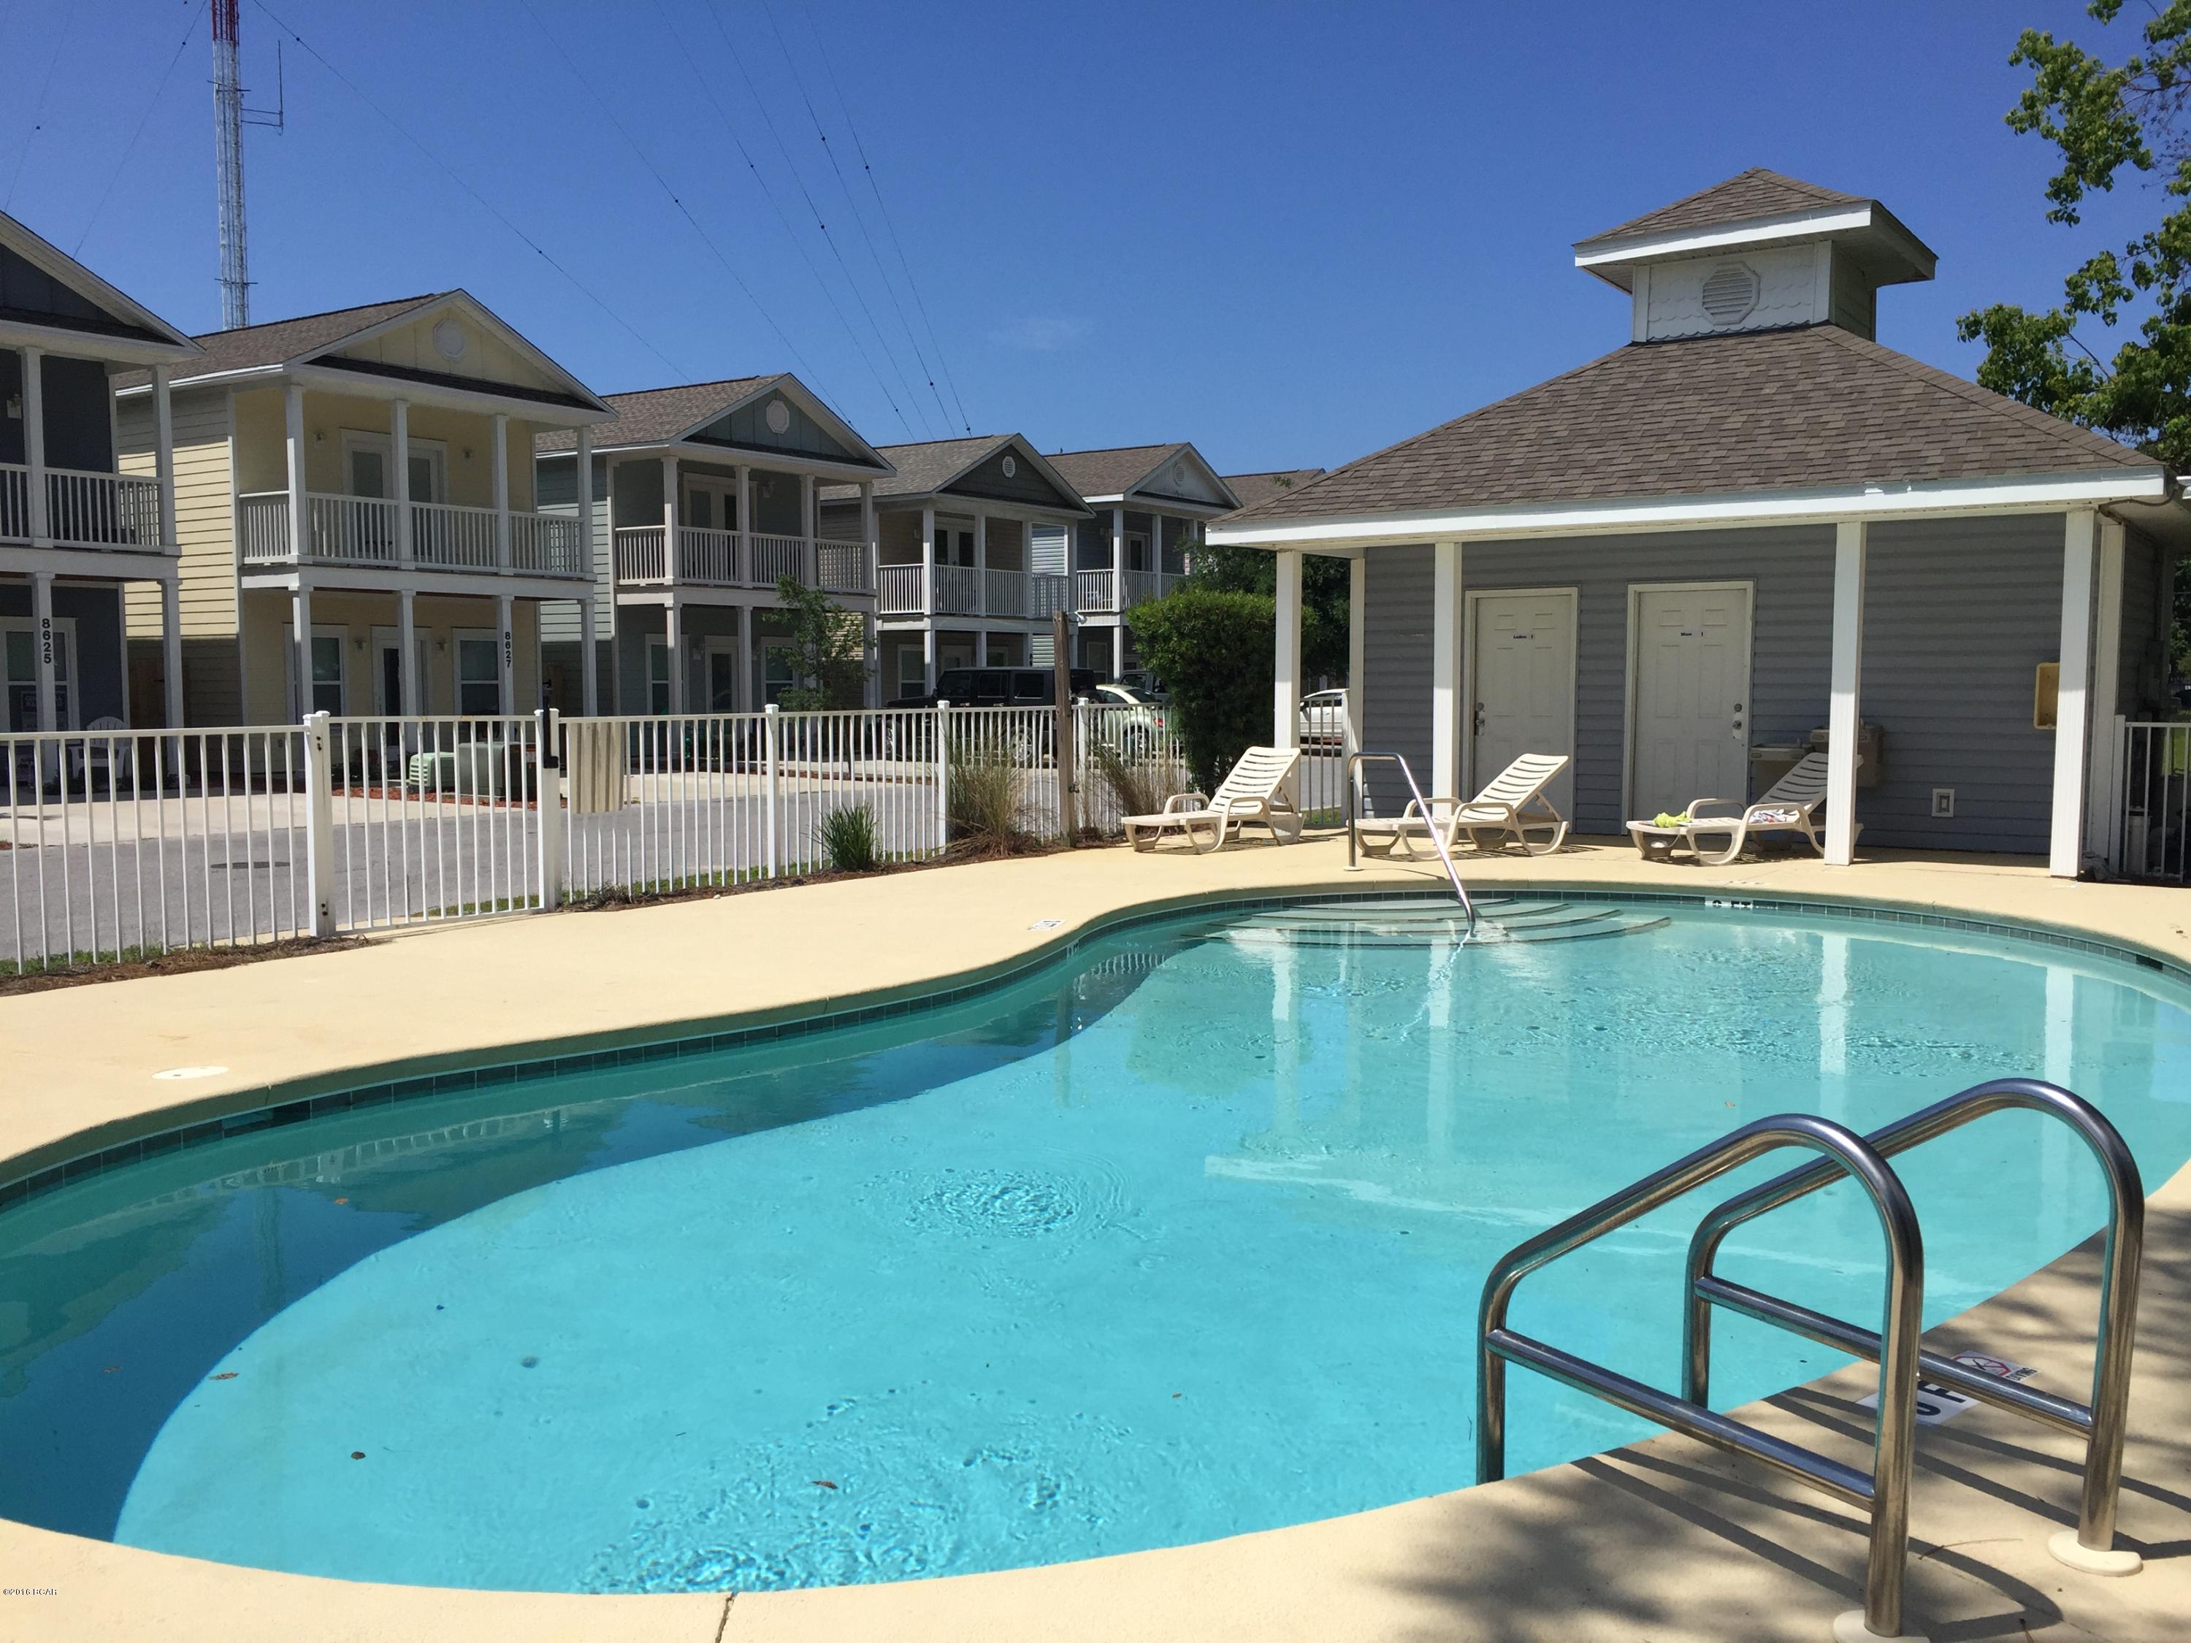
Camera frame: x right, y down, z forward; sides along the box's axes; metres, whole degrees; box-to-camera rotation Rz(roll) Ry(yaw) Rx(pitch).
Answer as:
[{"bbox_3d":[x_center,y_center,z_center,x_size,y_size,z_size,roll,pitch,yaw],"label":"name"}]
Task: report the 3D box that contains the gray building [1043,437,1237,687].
[{"bbox_3d":[-1.980,-6.096,49.987,10.500,7.556,6.100,3,6,33],"label":"gray building"}]

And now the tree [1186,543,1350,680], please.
[{"bbox_3d":[4.007,-4.456,39.879,4.600,5.900,4.400,0,5,0],"label":"tree"}]

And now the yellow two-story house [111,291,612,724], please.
[{"bbox_3d":[-14.107,-4.664,31.334,10.500,7.476,6.100,3,6,33],"label":"yellow two-story house"}]

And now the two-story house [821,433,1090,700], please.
[{"bbox_3d":[-6.053,-5.288,43.560,10.500,6.904,6.100,3,6,33],"label":"two-story house"}]

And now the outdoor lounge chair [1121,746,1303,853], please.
[{"bbox_3d":[1.038,-0.192,15.656,0.660,0.840,1.720,4,6,38],"label":"outdoor lounge chair"}]

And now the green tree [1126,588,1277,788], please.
[{"bbox_3d":[1.136,-1.024,16.818,1.700,2.250,1.600,0,5,0],"label":"green tree"}]

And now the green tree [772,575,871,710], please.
[{"bbox_3d":[-4.405,-2.398,29.785,1.700,3.250,1.650,0,5,0],"label":"green tree"}]

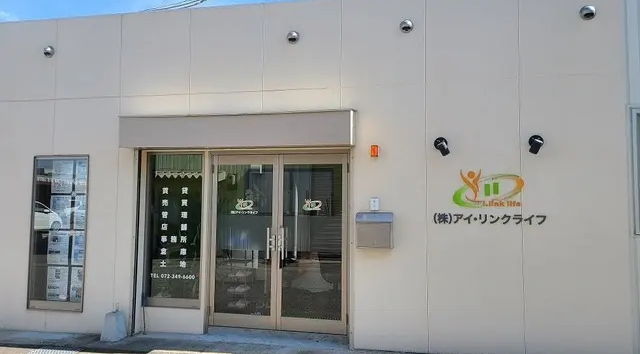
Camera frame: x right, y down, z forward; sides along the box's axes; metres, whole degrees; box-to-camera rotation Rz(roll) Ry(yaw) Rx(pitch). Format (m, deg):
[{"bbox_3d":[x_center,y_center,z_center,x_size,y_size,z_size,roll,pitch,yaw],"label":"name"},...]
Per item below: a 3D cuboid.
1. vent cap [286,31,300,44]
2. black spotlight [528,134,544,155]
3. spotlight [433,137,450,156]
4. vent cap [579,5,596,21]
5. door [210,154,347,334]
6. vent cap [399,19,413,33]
[{"bbox_3d":[-0.300,-1.584,5.457,0.142,0.138,0.085,0,-4,12],"label":"vent cap"},{"bbox_3d":[2.171,-0.321,4.815,0.150,0.180,0.170,0,-4,12],"label":"black spotlight"},{"bbox_3d":[1.271,-0.314,4.998,0.150,0.180,0.170,0,-4,12],"label":"spotlight"},{"bbox_3d":[2.704,-1.656,4.850,0.142,0.138,0.085,0,-4,12],"label":"vent cap"},{"bbox_3d":[-0.505,0.756,5.687,1.661,2.075,0.080,0,-4,12],"label":"door"},{"bbox_3d":[0.941,-1.630,5.207,0.142,0.138,0.085,0,-4,12],"label":"vent cap"}]

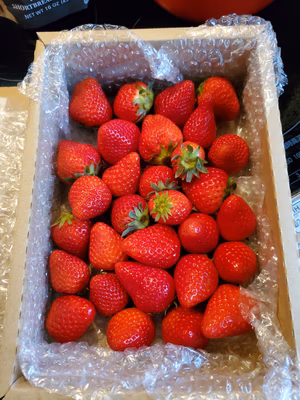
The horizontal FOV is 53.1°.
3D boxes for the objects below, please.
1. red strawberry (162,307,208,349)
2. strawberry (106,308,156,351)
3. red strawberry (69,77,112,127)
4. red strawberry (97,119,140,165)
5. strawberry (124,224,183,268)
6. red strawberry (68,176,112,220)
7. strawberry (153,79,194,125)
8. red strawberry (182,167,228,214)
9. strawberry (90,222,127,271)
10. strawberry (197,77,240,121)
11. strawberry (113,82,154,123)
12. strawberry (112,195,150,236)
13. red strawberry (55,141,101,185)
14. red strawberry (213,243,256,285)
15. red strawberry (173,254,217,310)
[{"bbox_3d":[0.027,0.096,0.228,0.034,0.033,0.033,0,31,-14],"label":"red strawberry"},{"bbox_3d":[-0.014,0.099,0.229,0.035,0.035,0.035,0,115,28],"label":"strawberry"},{"bbox_3d":[-0.066,-0.110,0.335,0.047,0.047,0.055,-7,114,-1],"label":"red strawberry"},{"bbox_3d":[-0.028,-0.053,0.270,0.038,0.038,0.041,11,48,5],"label":"red strawberry"},{"bbox_3d":[0.001,0.044,0.287,0.055,0.041,0.041,9,75,-12],"label":"strawberry"},{"bbox_3d":[-0.050,-0.001,0.253,0.036,0.036,0.039,17,55,7],"label":"red strawberry"},{"bbox_3d":[0.024,-0.091,0.282,0.037,0.037,0.045,43,108,12],"label":"strawberry"},{"bbox_3d":[0.048,-0.008,0.257,0.042,0.038,0.038,-16,74,-18],"label":"red strawberry"},{"bbox_3d":[-0.042,0.046,0.297,0.038,0.038,0.049,-18,117,-4],"label":"strawberry"},{"bbox_3d":[0.065,-0.095,0.282,0.045,0.040,0.040,36,78,6],"label":"strawberry"},{"bbox_3d":[-0.016,-0.092,0.283,0.041,0.037,0.037,-14,71,31],"label":"strawberry"},{"bbox_3d":[-0.017,0.013,0.253,0.035,0.033,0.033,30,76,32],"label":"strawberry"},{"bbox_3d":[-0.063,-0.034,0.268,0.037,0.037,0.040,-29,96,-6],"label":"red strawberry"},{"bbox_3d":[0.083,0.062,0.296,0.042,0.045,0.042,0,72,13],"label":"red strawberry"},{"bbox_3d":[0.036,0.063,0.233,0.033,0.033,0.042,19,75,7],"label":"red strawberry"}]

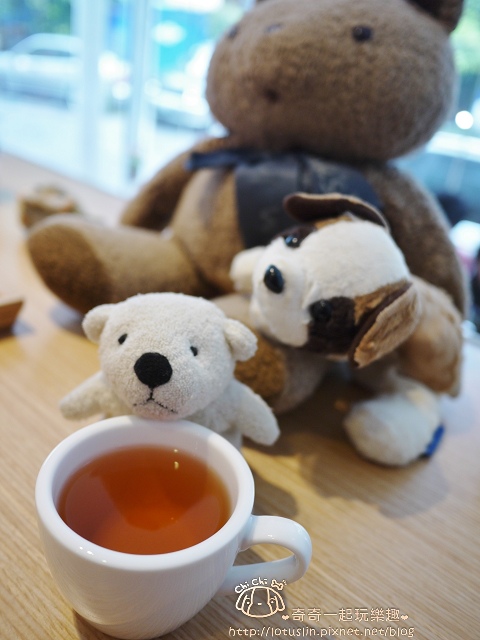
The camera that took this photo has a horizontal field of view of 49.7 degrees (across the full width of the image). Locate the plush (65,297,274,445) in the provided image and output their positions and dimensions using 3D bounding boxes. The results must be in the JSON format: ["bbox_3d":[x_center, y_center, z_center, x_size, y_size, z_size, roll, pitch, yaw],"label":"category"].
[{"bbox_3d":[-0.037,0.038,0.294,0.128,0.102,0.090,8,24,0],"label":"plush"}]

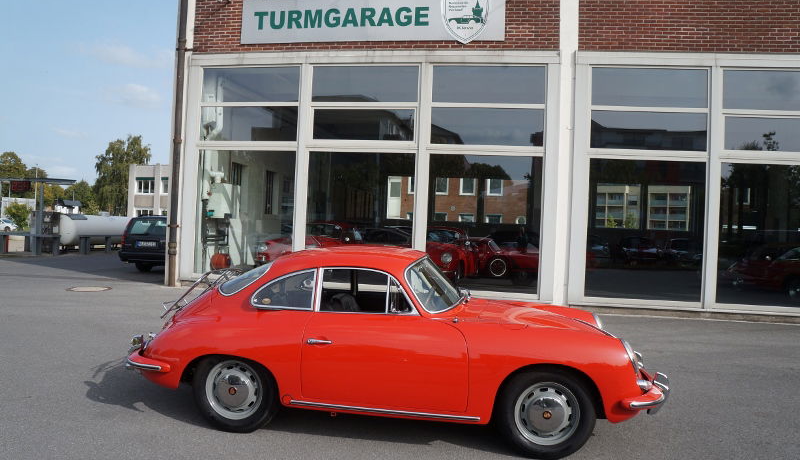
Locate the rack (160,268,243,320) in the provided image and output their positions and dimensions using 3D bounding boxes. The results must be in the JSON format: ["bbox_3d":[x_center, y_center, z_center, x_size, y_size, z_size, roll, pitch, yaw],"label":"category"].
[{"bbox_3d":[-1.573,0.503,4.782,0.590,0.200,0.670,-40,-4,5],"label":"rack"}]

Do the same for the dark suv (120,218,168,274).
[{"bbox_3d":[-6.311,0.437,17.838,1.780,1.460,4.700,2,0,6],"label":"dark suv"}]

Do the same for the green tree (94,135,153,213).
[{"bbox_3d":[-34.466,-6.130,75.000,7.200,11.635,7.200,2,0,-25],"label":"green tree"}]

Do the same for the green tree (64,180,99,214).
[{"bbox_3d":[-74.612,-6.831,140.000,9.000,9.458,9.000,2,0,-28],"label":"green tree"}]

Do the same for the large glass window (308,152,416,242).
[{"bbox_3d":[-0.784,-0.261,11.821,2.124,2.555,0.080,2,0,9],"label":"large glass window"}]

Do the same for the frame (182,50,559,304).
[{"bbox_3d":[-0.758,-1.152,11.820,7.492,4.711,0.170,2,0,9],"label":"frame"}]

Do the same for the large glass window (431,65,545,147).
[{"bbox_3d":[1.679,-2.369,11.418,2.113,1.510,0.080,2,0,9],"label":"large glass window"}]

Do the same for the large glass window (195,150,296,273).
[{"bbox_3d":[-3.163,-0.362,12.218,2.095,2.519,0.080,2,0,9],"label":"large glass window"}]

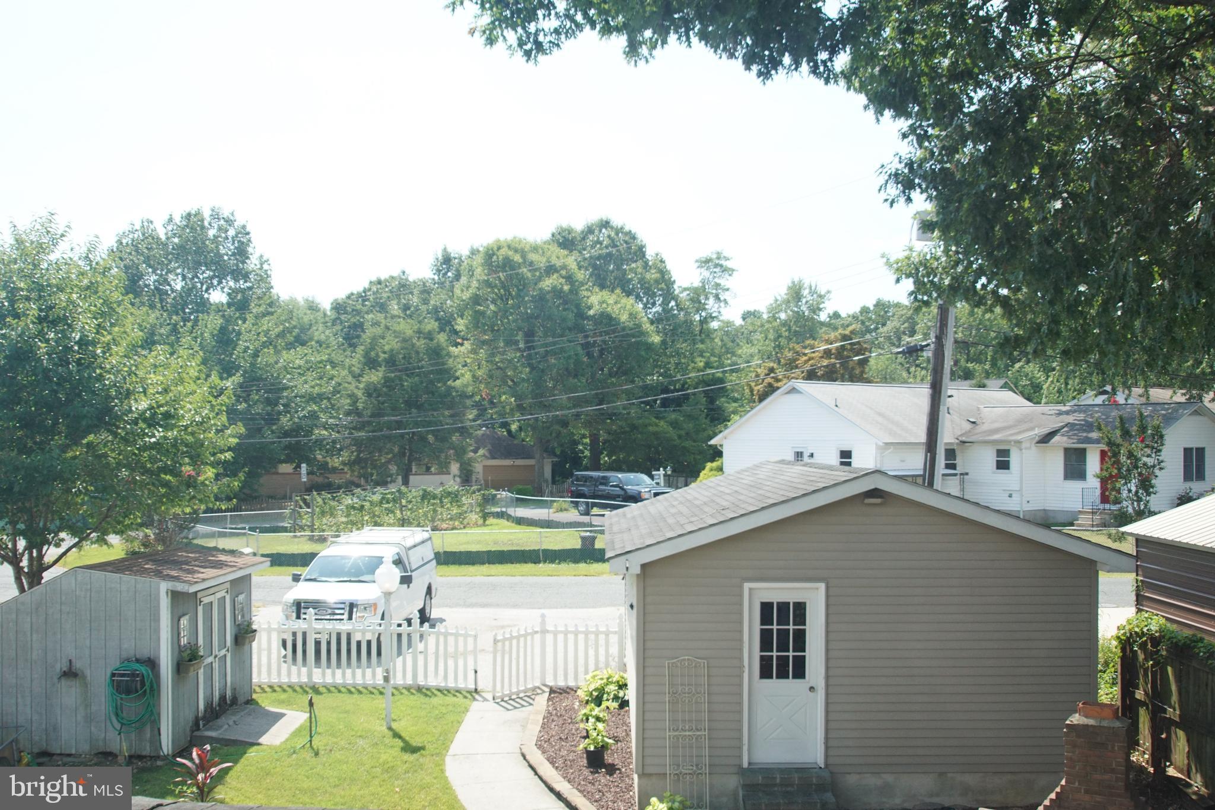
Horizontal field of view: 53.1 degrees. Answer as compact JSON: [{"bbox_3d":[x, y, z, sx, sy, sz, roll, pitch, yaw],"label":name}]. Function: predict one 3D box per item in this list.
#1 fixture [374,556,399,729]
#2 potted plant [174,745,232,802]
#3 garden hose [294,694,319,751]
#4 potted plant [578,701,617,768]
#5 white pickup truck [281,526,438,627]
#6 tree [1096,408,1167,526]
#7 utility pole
[{"bbox_3d":[-3.250,3.505,17.900,0.370,2.550,0.370,0,-1,0],"label":"fixture"},{"bbox_3d":[-4.770,4.370,14.300,0.680,0.750,0.640,0,-1,0],"label":"potted plant"},{"bbox_3d":[-4.190,4.420,16.900,0.320,0.780,0.220,0,-1,0],"label":"garden hose"},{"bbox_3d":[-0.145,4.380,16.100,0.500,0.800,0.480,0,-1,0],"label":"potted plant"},{"bbox_3d":[-5.110,3.880,25.950,2.060,2.060,5.750,0,-1,3],"label":"white pickup truck"},{"bbox_3d":[18.500,2.270,43.000,2.500,4.500,2.400,0,-1,0],"label":"tree"},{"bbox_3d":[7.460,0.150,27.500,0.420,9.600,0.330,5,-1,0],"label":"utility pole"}]

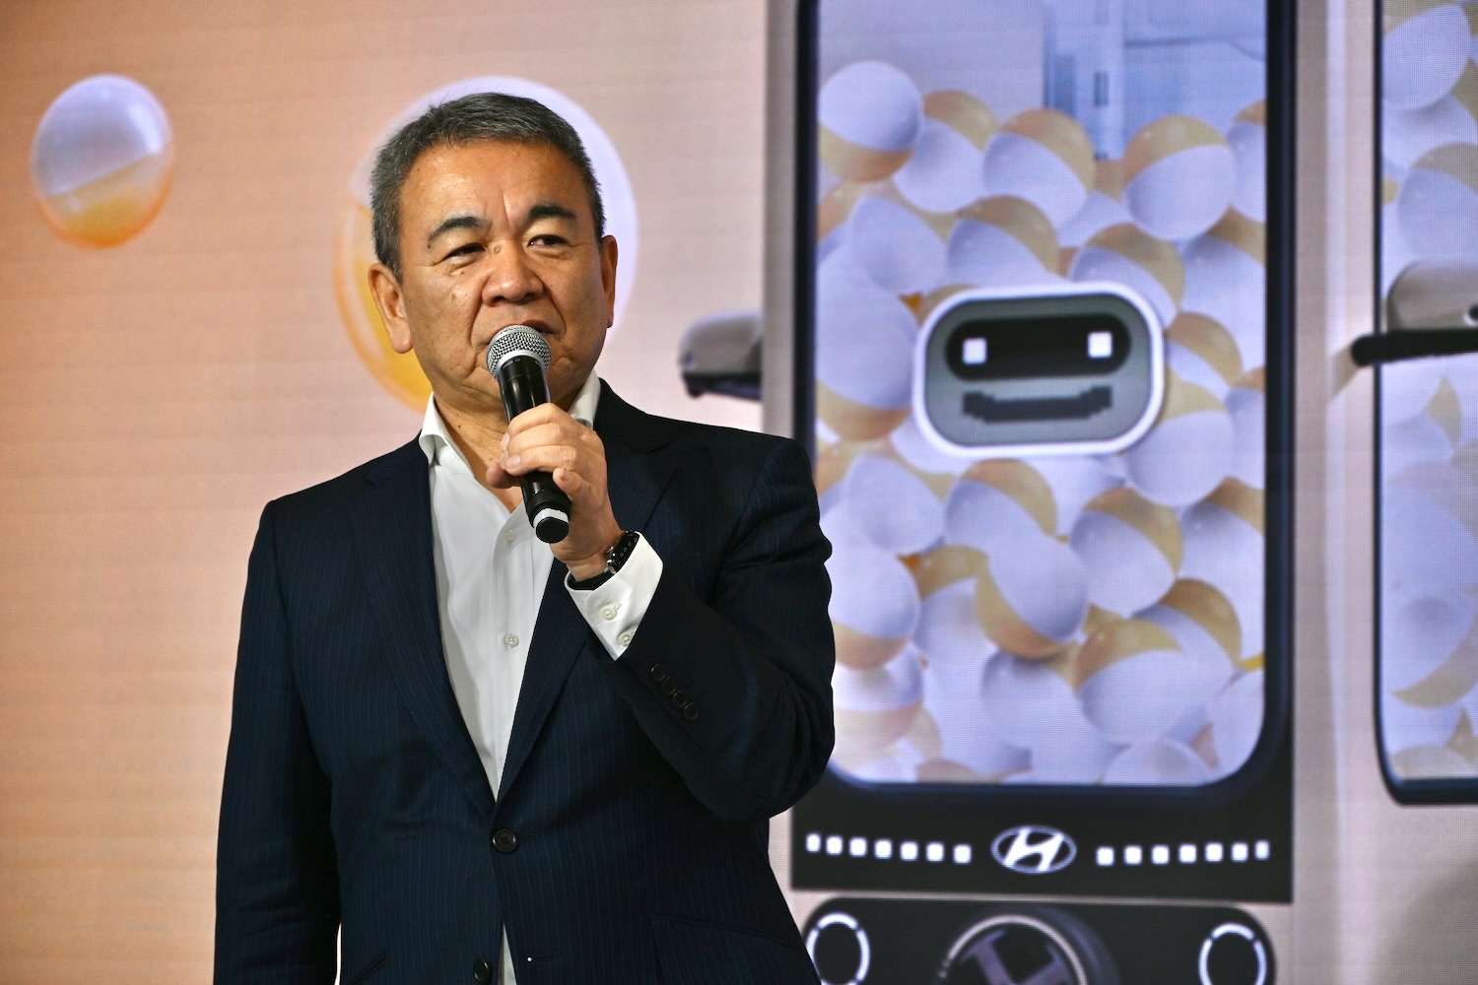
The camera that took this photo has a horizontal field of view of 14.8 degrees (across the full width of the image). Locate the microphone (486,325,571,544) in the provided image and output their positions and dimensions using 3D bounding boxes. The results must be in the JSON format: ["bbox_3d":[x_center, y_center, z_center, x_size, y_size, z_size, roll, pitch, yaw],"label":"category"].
[{"bbox_3d":[-0.159,-0.046,4.421,0.051,0.051,0.250,-5,38,-7],"label":"microphone"}]

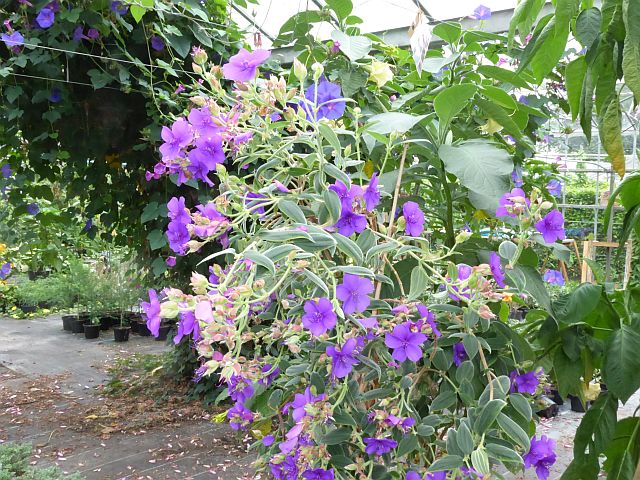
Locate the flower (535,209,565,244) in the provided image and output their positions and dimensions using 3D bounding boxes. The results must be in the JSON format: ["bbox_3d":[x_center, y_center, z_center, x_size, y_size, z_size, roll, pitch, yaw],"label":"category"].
[{"bbox_3d":[0.508,-0.030,1.430,0.073,0.079,0.035,-2,4,-24],"label":"flower"}]

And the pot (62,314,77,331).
[{"bbox_3d":[-2.655,0.885,6.900,0.185,0.160,0.185,0,5,0],"label":"pot"}]

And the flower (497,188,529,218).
[{"bbox_3d":[0.432,-0.082,1.450,0.074,0.067,0.045,-2,3,-30],"label":"flower"}]

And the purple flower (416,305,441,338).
[{"bbox_3d":[0.223,0.166,1.330,0.033,0.075,0.066,-29,0,9],"label":"purple flower"}]

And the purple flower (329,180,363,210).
[{"bbox_3d":[0.050,-0.088,1.280,0.067,0.061,0.032,1,9,9],"label":"purple flower"}]

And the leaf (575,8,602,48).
[{"bbox_3d":[0.643,-0.504,1.550,0.067,0.105,0.030,2,12,18],"label":"leaf"}]

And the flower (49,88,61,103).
[{"bbox_3d":[-1.559,-0.849,3.800,0.070,0.075,0.055,0,12,-6],"label":"flower"}]

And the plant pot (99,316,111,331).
[{"bbox_3d":[-2.298,0.888,6.900,0.170,0.137,0.170,0,4,0],"label":"plant pot"}]

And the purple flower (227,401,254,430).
[{"bbox_3d":[-0.160,0.355,1.300,0.056,0.056,0.040,1,9,12],"label":"purple flower"}]

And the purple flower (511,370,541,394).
[{"bbox_3d":[0.511,0.352,1.600,0.072,0.062,0.035,0,3,0],"label":"purple flower"}]

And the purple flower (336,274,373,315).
[{"bbox_3d":[0.076,0.118,1.400,0.080,0.089,0.035,0,3,3],"label":"purple flower"}]

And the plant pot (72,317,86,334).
[{"bbox_3d":[-2.912,1.043,7.850,0.200,0.175,0.200,0,3,0],"label":"plant pot"}]

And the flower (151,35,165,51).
[{"bbox_3d":[-0.879,-1.067,3.500,0.070,0.070,0.050,-1,18,-12],"label":"flower"}]

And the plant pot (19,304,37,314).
[{"bbox_3d":[-4.144,0.967,9.200,0.240,0.185,0.240,0,3,0],"label":"plant pot"}]

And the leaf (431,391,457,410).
[{"bbox_3d":[0.272,0.353,1.420,0.059,0.044,0.035,0,3,0],"label":"leaf"}]

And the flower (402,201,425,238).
[{"bbox_3d":[0.202,-0.046,1.400,0.066,0.077,0.033,-4,5,-38],"label":"flower"}]

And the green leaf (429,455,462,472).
[{"bbox_3d":[0.258,0.459,1.330,0.072,0.037,0.040,0,3,0],"label":"green leaf"}]

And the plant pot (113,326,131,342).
[{"bbox_3d":[-2.267,1.081,7.400,0.197,0.172,0.197,0,3,0],"label":"plant pot"}]

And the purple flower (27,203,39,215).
[{"bbox_3d":[-1.952,-0.214,4.400,0.085,0.085,0.045,0,3,-6],"label":"purple flower"}]

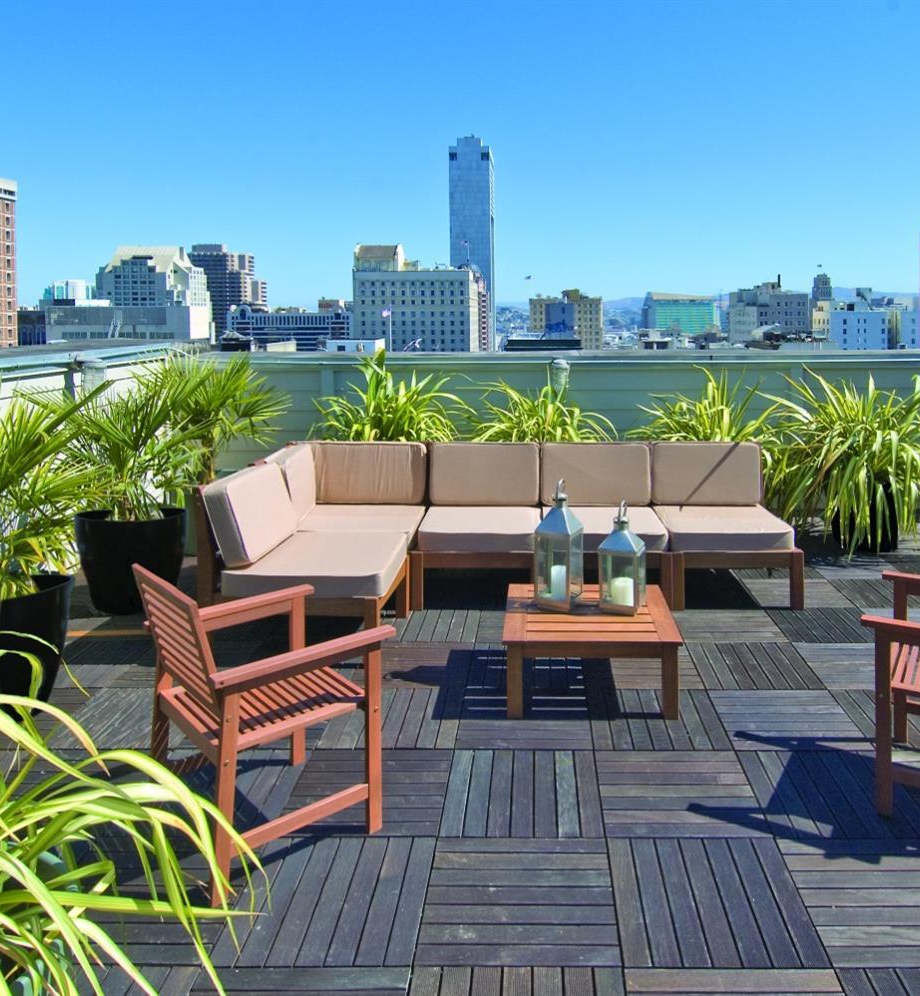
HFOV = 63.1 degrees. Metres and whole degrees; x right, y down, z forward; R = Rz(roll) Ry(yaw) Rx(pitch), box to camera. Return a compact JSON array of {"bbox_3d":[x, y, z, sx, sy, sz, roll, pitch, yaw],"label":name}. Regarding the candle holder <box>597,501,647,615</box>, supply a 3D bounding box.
[{"bbox_3d":[0.713,0.245,3.258,0.170,0.477,0.170,7,15,27],"label":"candle holder"}]

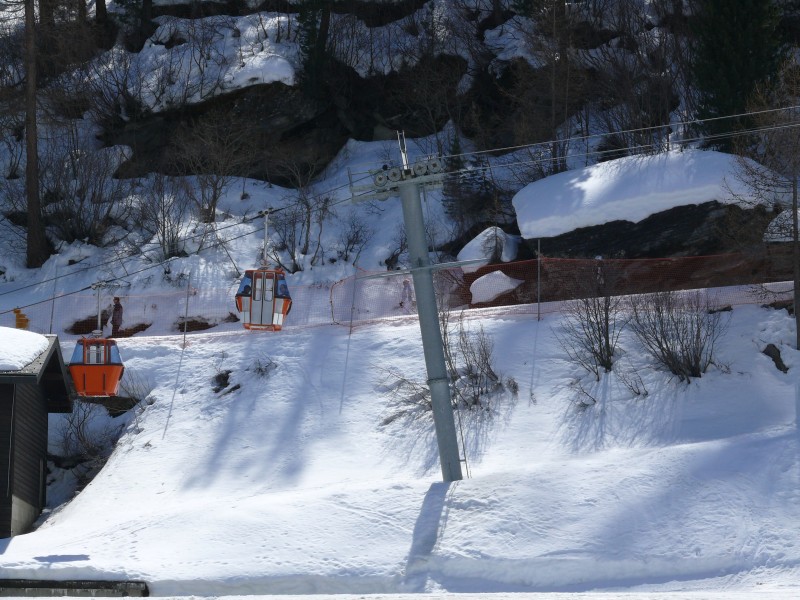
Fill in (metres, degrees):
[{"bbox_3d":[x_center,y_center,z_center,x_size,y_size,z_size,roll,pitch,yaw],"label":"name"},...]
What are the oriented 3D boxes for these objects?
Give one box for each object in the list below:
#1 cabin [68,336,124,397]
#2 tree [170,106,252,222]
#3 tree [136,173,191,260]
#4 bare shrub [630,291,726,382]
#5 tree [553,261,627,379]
[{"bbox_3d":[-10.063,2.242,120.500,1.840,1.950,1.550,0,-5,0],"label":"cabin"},{"bbox_3d":[-7.468,-5.301,143.000,3.100,4.400,2.900,0,-5,0],"label":"tree"},{"bbox_3d":[-9.125,-3.222,140.000,2.100,3.300,2.000,0,-5,0],"label":"tree"},{"bbox_3d":[9.648,1.264,125.700,3.400,3.100,2.800,0,-5,0],"label":"bare shrub"},{"bbox_3d":[6.650,0.712,126.000,2.550,4.050,2.400,0,-5,0],"label":"tree"}]

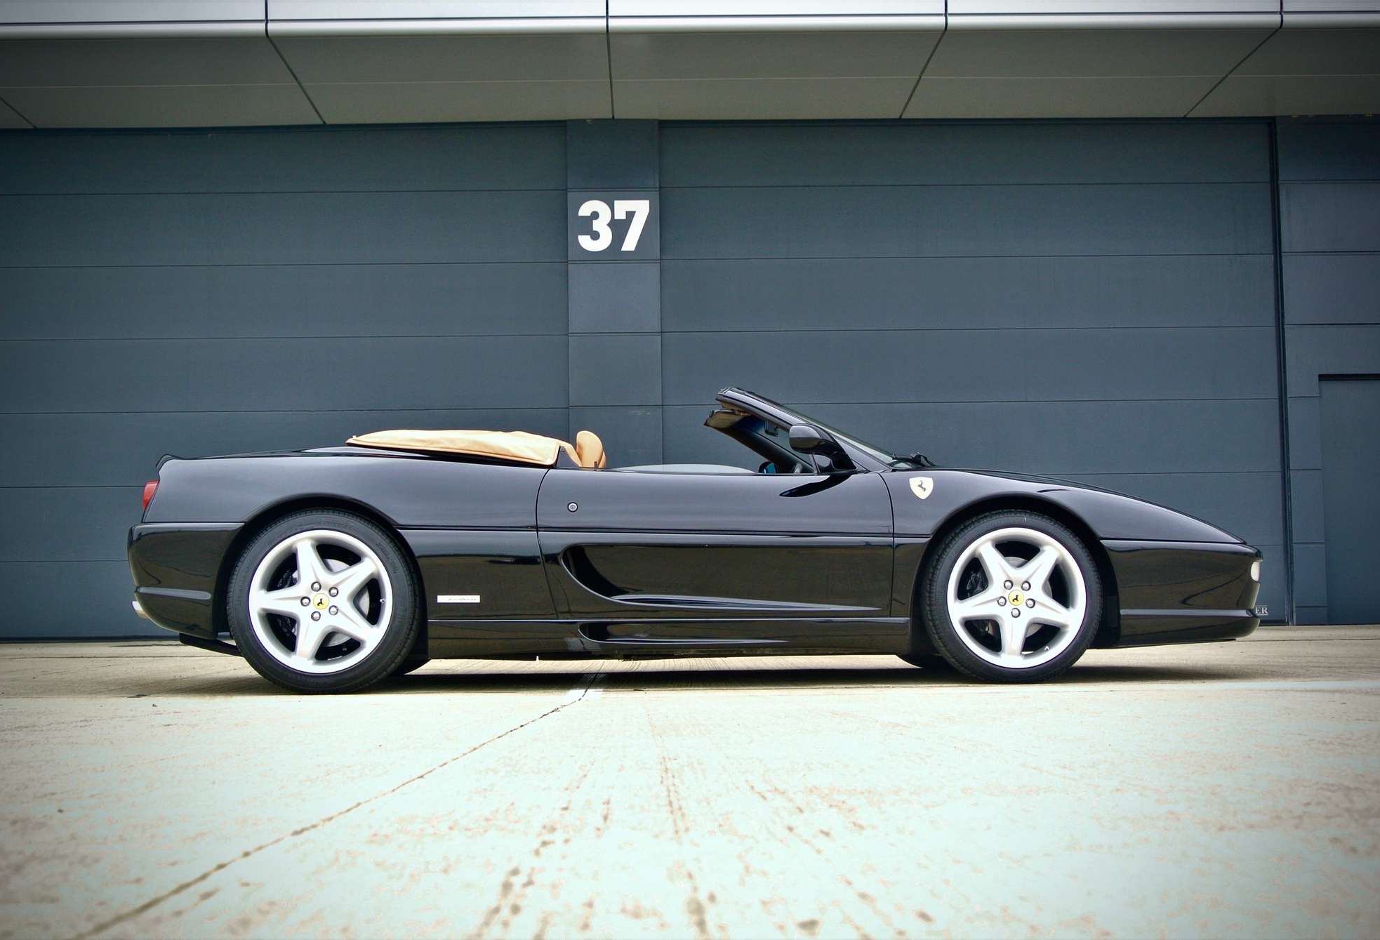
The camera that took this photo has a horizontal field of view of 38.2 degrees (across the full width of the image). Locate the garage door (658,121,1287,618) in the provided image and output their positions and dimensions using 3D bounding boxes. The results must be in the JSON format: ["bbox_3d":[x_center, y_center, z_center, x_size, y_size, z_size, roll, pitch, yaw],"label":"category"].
[{"bbox_3d":[2.509,-0.878,17.732,5.510,4.540,0.120,-1,-4,-1],"label":"garage door"}]

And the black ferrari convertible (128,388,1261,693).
[{"bbox_3d":[0.060,0.257,7.920,4.250,1.140,1.930,-1,-4,-2],"label":"black ferrari convertible"}]

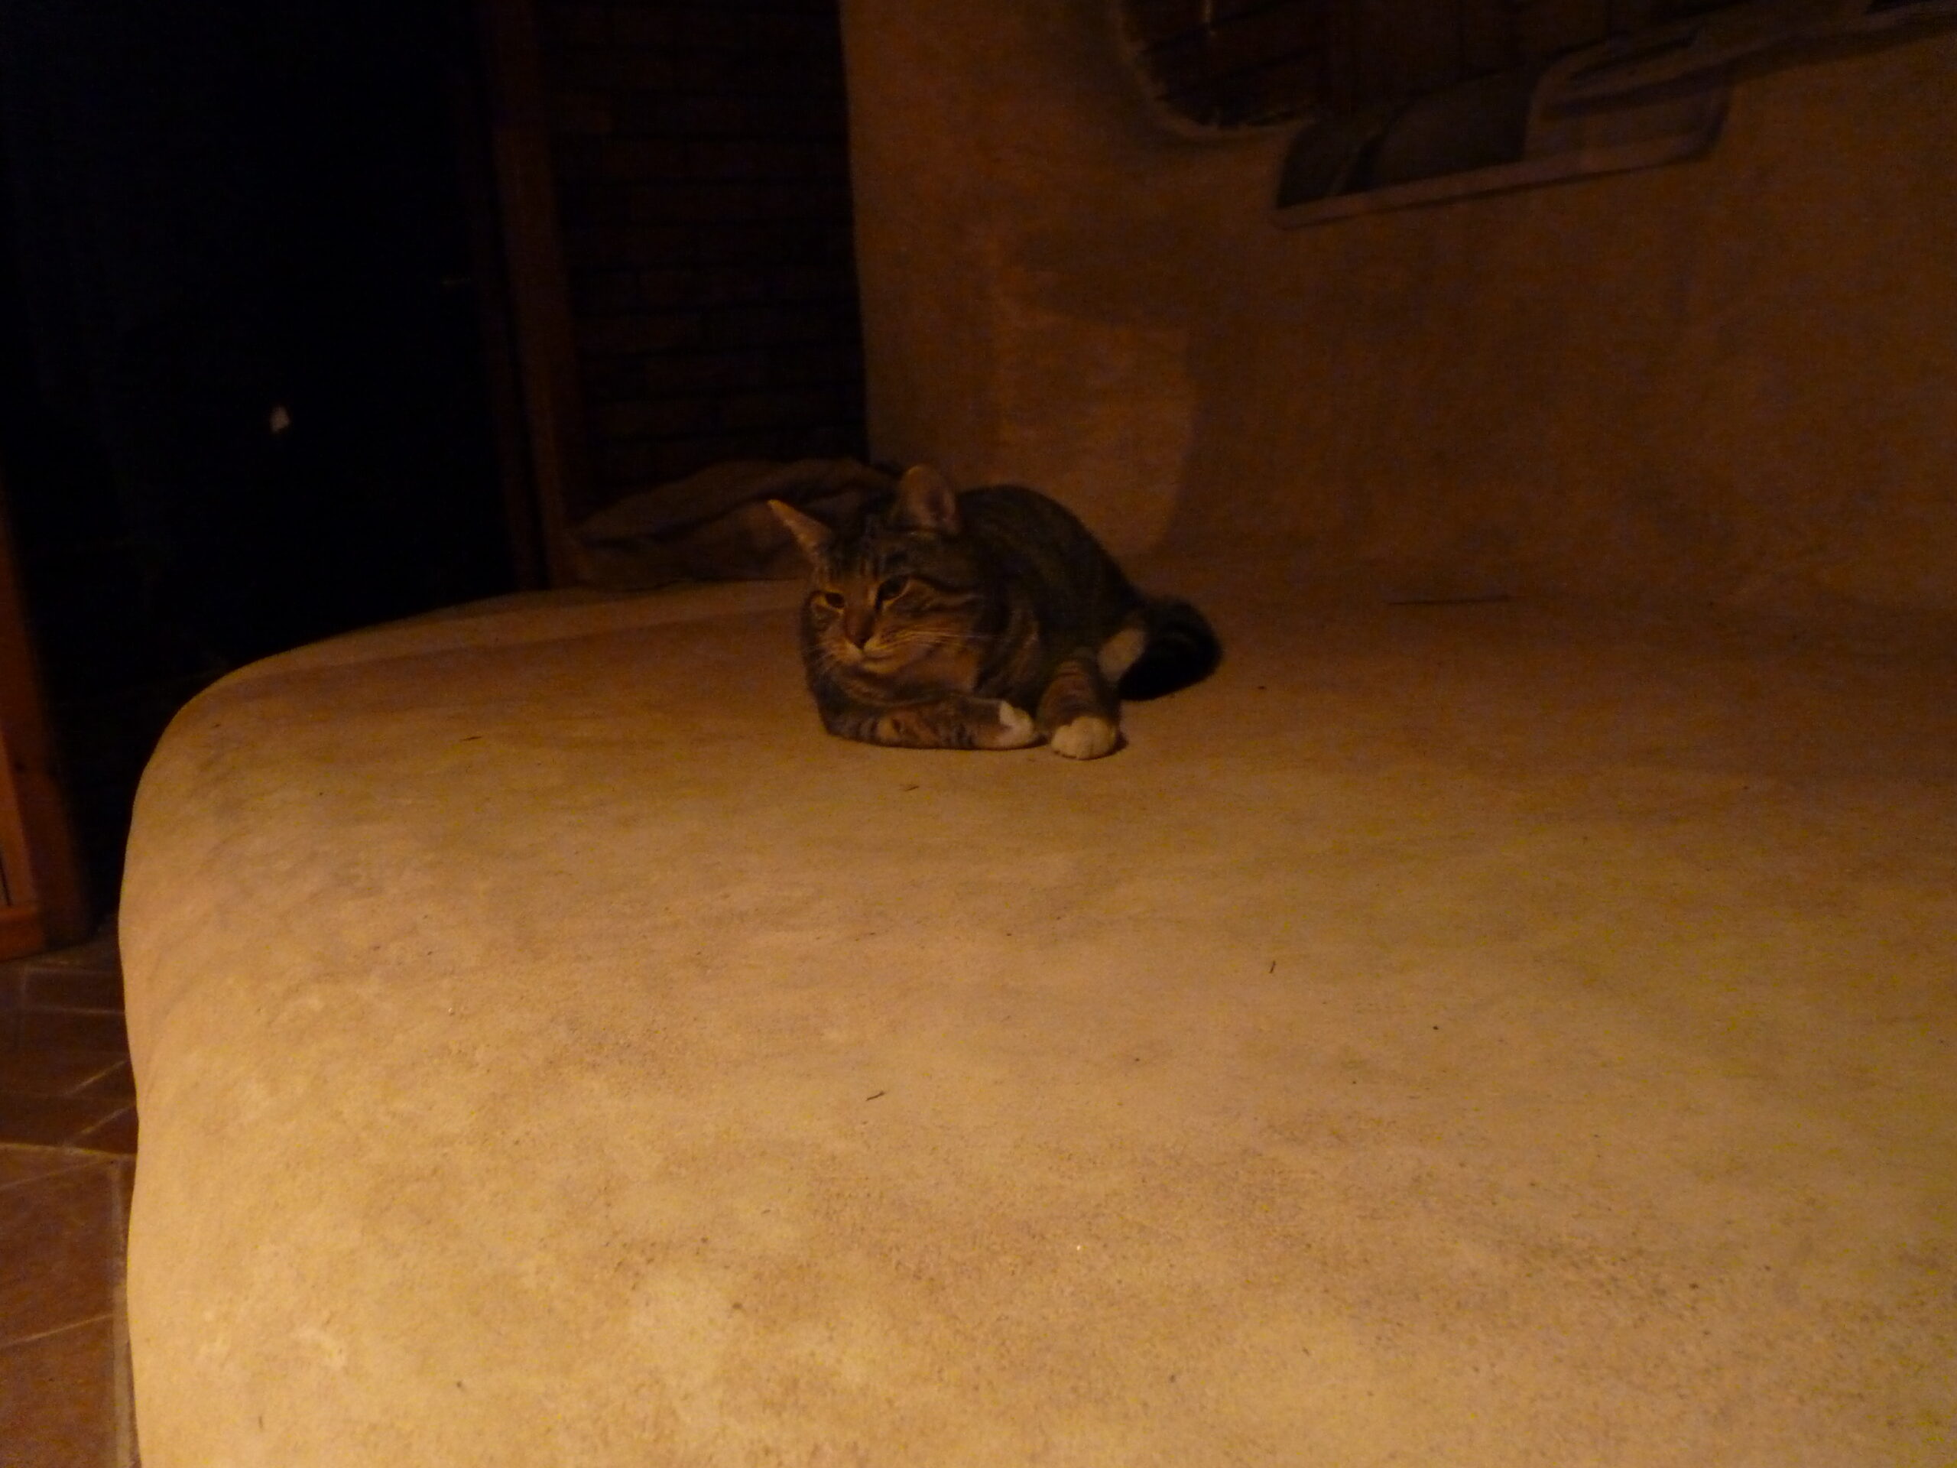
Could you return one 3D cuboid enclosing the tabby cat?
[{"bbox_3d":[0.033,-0.113,1.145,0.250,0.190,0.340,4,14,27],"label":"tabby cat"}]

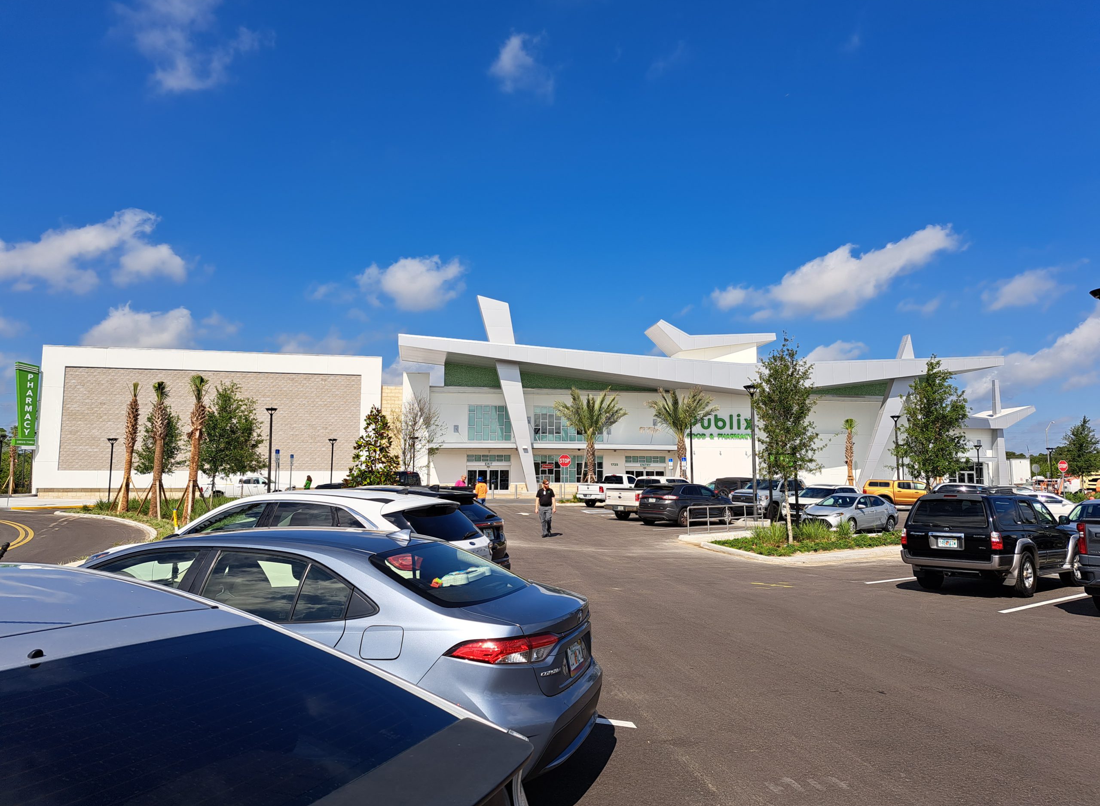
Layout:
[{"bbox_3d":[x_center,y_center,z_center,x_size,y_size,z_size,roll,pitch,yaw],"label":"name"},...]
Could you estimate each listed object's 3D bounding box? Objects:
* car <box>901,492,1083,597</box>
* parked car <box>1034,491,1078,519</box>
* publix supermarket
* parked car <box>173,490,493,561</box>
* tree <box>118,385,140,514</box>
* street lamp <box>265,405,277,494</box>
[{"bbox_3d":[8.713,2.653,14.755,4.660,1.760,1.780,5,-8,-39],"label":"car"},{"bbox_3d":[23.076,5.041,36.473,4.700,1.460,1.820,-2,-6,21],"label":"parked car"},{"bbox_3d":[0.194,1.863,87.837,86.200,16.850,50.000,1,-6,-11],"label":"publix supermarket"},{"bbox_3d":[-2.961,1.801,8.645,4.770,1.685,1.890,-2,-6,20],"label":"parked car"},{"bbox_3d":[-21.082,2.196,37.974,1.000,6.457,1.000,1,-6,-11],"label":"tree"},{"bbox_3d":[-15.491,2.864,42.433,0.670,5.275,0.670,2,-6,-20],"label":"street lamp"}]

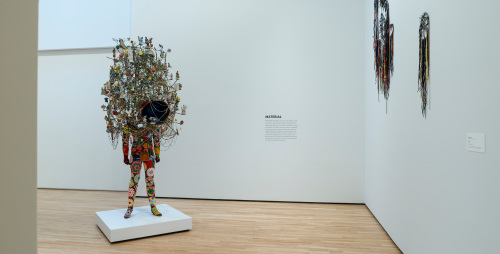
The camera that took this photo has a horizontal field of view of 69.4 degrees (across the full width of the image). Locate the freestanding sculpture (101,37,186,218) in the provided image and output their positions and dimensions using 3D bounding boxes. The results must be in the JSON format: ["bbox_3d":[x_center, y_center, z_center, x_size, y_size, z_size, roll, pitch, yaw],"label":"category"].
[{"bbox_3d":[-1.651,-0.006,5.600,1.250,2.760,1.050,0,0,-25],"label":"freestanding sculpture"}]

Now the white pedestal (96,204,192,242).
[{"bbox_3d":[-1.651,1.467,5.600,1.165,0.187,1.084,0,0,-32],"label":"white pedestal"}]

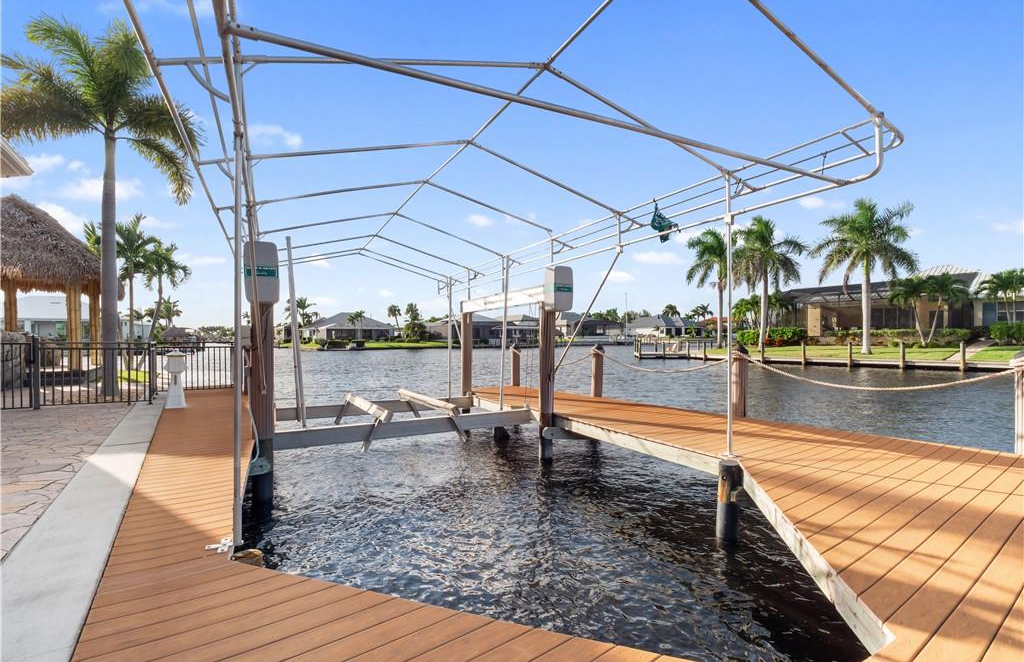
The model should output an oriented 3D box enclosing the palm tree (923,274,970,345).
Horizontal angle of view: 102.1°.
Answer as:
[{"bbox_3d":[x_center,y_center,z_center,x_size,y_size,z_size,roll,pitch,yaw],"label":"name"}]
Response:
[{"bbox_3d":[37.249,-1.843,35.500,2.900,6.172,2.900,1,-1,-44],"label":"palm tree"}]

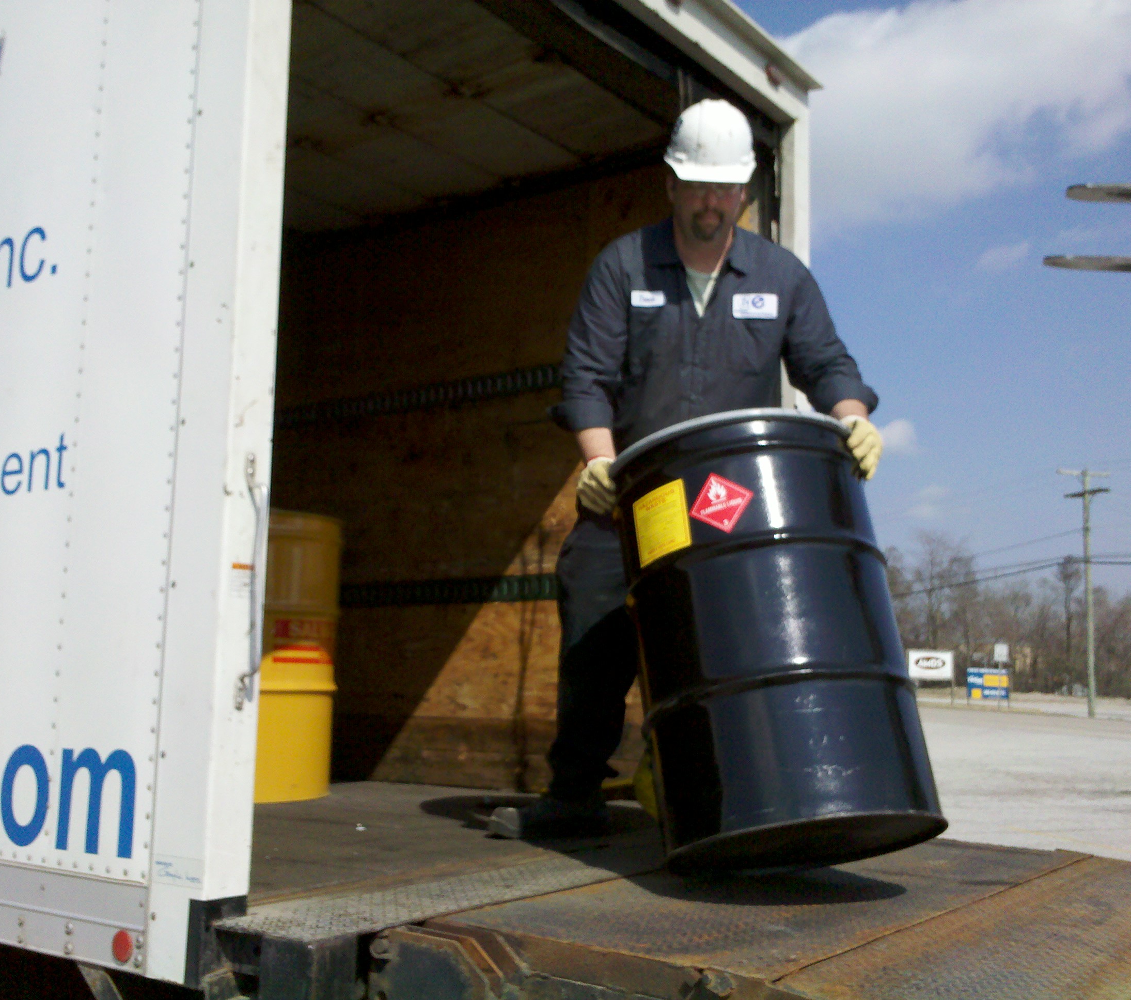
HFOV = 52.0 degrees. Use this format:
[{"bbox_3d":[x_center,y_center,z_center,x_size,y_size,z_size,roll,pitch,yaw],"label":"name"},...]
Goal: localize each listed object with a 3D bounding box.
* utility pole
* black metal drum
[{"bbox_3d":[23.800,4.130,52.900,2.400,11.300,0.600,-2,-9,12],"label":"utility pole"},{"bbox_3d":[0.451,0.329,2.596,0.605,0.880,0.605,-5,-28,-3],"label":"black metal drum"}]

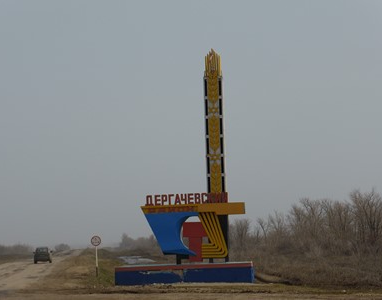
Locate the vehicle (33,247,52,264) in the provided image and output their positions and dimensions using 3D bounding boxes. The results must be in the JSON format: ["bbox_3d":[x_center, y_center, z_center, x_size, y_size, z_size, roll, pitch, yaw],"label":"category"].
[{"bbox_3d":[-14.488,10.416,146.895,1.750,1.650,3.800,-2,-4,-2],"label":"vehicle"}]

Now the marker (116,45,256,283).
[{"bbox_3d":[-0.391,0.873,73.506,6.650,11.350,2.300,-2,-4,5],"label":"marker"}]

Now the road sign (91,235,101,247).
[{"bbox_3d":[-6.403,6.180,101.000,0.690,0.690,0.050,-2,-4,-4],"label":"road sign"}]

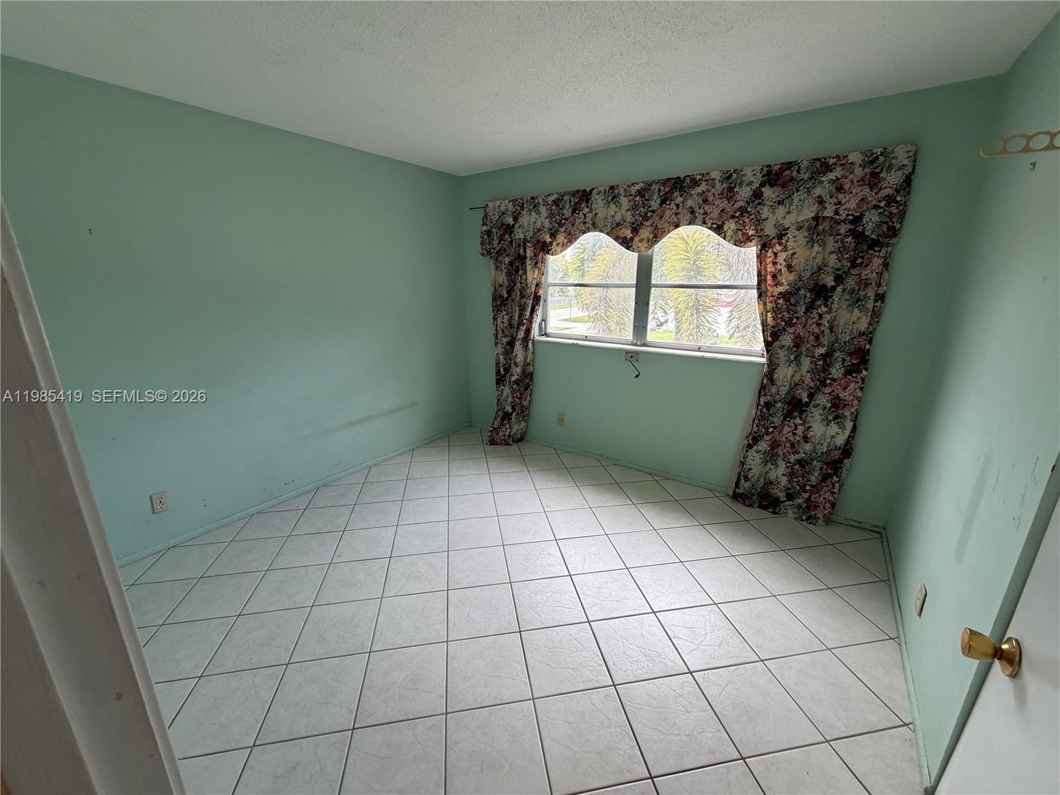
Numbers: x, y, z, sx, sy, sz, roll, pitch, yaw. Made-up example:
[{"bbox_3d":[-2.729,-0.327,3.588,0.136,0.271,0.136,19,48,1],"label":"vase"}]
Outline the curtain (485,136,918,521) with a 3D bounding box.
[{"bbox_3d":[0.728,-0.443,3.202,2.908,2.174,0.209,11,19,33],"label":"curtain"}]

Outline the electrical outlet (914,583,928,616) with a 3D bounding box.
[{"bbox_3d":[1.569,0.813,1.720,0.010,0.115,0.070,11,19,33],"label":"electrical outlet"}]

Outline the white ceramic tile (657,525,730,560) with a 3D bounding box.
[{"bbox_3d":[0.983,0.875,2.575,0.315,0.010,0.315,-3,16,-10],"label":"white ceramic tile"}]

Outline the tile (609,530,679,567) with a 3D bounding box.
[{"bbox_3d":[0.666,0.890,2.519,0.318,0.010,0.318,-3,16,-10],"label":"tile"}]

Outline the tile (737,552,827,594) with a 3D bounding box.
[{"bbox_3d":[1.375,0.963,2.364,0.321,0.010,0.321,-3,16,-10],"label":"tile"}]

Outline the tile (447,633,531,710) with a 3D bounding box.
[{"bbox_3d":[-0.177,1.129,1.779,0.324,0.010,0.324,-3,16,-10],"label":"tile"}]

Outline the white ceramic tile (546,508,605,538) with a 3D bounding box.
[{"bbox_3d":[0.298,0.831,2.820,0.324,0.010,0.324,-3,16,-10],"label":"white ceramic tile"}]

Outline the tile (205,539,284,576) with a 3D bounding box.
[{"bbox_3d":[-1.637,0.918,2.482,0.321,0.010,0.321,-3,16,-10],"label":"tile"}]

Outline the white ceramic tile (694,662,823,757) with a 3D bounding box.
[{"bbox_3d":[0.835,1.152,1.604,0.318,0.010,0.318,-3,16,-10],"label":"white ceramic tile"}]

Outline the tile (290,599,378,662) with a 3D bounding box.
[{"bbox_3d":[-0.863,1.052,1.944,0.315,0.010,0.315,-3,16,-10],"label":"tile"}]

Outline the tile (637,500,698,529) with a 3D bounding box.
[{"bbox_3d":[0.927,0.787,2.880,0.315,0.010,0.315,-3,16,-10],"label":"tile"}]

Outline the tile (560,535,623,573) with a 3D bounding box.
[{"bbox_3d":[0.349,0.904,2.464,0.318,0.010,0.318,-3,16,-10],"label":"tile"}]

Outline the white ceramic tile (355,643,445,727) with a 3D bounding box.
[{"bbox_3d":[-0.499,1.140,1.720,0.321,0.010,0.321,-3,16,-10],"label":"white ceramic tile"}]

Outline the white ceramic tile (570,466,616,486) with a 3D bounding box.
[{"bbox_3d":[0.501,0.637,3.490,0.321,0.010,0.321,-3,16,-10],"label":"white ceramic tile"}]

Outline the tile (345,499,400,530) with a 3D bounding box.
[{"bbox_3d":[-1.032,0.788,2.857,0.315,0.010,0.315,-3,16,-10],"label":"tile"}]

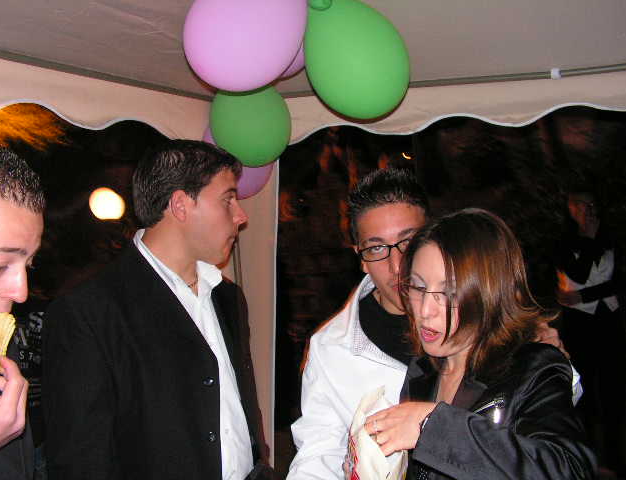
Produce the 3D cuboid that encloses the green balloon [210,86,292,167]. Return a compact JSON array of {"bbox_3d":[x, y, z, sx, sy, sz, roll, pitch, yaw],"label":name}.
[{"bbox_3d":[-0.189,-0.357,1.980,0.240,0.280,0.240,-5,-3,0],"label":"green balloon"}]

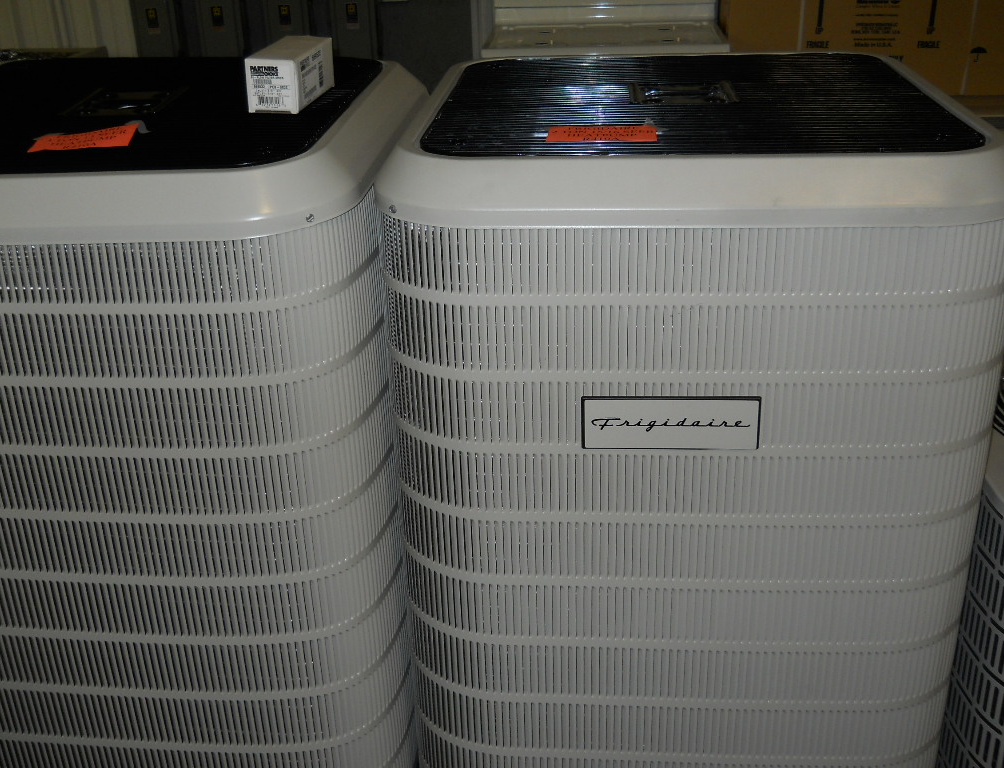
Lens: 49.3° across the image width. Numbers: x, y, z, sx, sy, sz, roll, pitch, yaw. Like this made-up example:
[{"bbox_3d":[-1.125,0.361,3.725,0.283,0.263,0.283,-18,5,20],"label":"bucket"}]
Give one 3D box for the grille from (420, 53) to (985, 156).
[{"bbox_3d":[0.246,-0.388,1.505,0.650,0.030,0.650,0,26,5],"label":"grille"}]

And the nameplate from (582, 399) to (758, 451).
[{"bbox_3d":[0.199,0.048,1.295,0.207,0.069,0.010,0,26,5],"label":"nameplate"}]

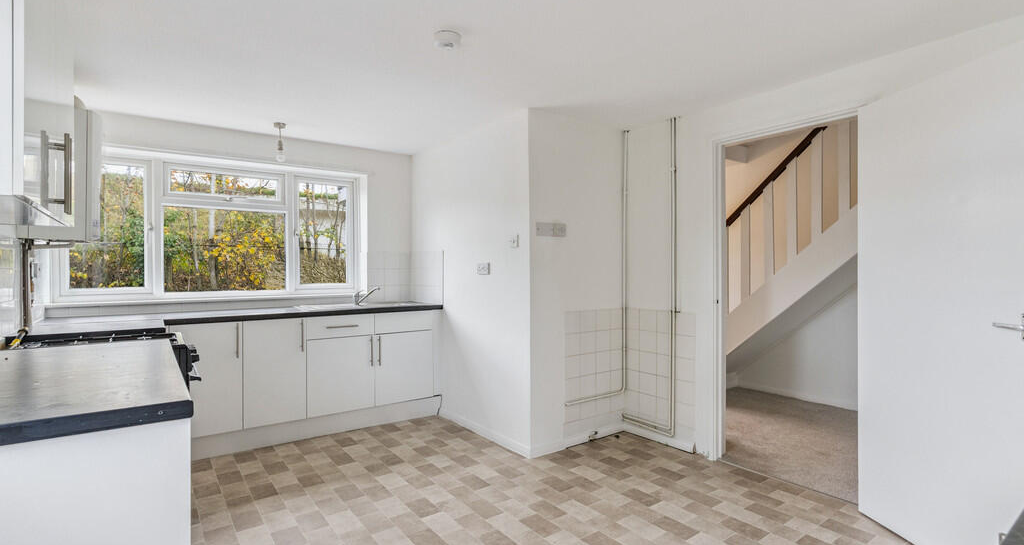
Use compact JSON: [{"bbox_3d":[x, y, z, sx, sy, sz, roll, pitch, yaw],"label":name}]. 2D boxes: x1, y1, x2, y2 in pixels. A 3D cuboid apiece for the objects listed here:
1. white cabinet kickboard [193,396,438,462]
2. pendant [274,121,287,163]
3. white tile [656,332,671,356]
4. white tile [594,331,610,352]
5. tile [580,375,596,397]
[{"bbox_3d":[-1.373,1.127,3.594,1.842,0.157,0.018,0,0,-36],"label":"white cabinet kickboard"},{"bbox_3d":[-1.687,-0.948,3.521,0.085,0.285,0.085,0,0,-36],"label":"pendant"},{"bbox_3d":[1.086,0.505,3.390,0.010,0.151,0.151,0,0,-37],"label":"white tile"},{"bbox_3d":[0.662,0.498,3.528,0.150,0.150,0.008,0,0,-37],"label":"white tile"},{"bbox_3d":[0.537,0.801,3.416,0.150,0.150,0.010,0,0,-36],"label":"tile"}]

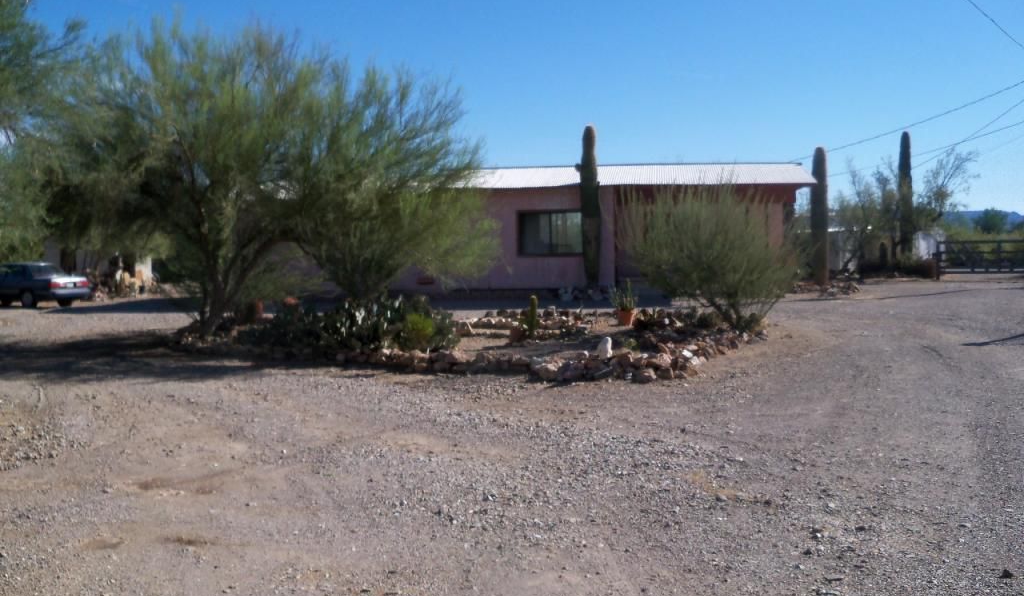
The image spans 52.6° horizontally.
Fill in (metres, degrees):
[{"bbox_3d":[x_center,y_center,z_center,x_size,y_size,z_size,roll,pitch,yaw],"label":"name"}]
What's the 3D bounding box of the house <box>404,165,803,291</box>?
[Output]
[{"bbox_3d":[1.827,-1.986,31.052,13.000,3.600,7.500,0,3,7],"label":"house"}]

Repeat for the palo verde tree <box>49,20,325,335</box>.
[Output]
[{"bbox_3d":[-5.451,-2.003,17.111,4.600,5.250,4.600,-1,3,0],"label":"palo verde tree"}]

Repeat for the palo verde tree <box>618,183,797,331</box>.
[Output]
[{"bbox_3d":[3.286,-0.720,17.389,3.000,2.500,2.900,-1,3,0],"label":"palo verde tree"}]

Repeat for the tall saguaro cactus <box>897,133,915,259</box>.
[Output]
[{"bbox_3d":[15.626,-3.671,40.865,0.550,5.600,0.550,-1,3,0],"label":"tall saguaro cactus"}]

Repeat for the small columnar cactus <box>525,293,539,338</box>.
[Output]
[{"bbox_3d":[0.316,0.234,16.941,0.200,0.700,0.200,-1,3,0],"label":"small columnar cactus"}]

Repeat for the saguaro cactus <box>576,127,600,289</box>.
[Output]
[{"bbox_3d":[1.957,-2.232,26.116,0.560,4.250,0.540,-1,3,0],"label":"saguaro cactus"}]

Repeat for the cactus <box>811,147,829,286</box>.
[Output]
[{"bbox_3d":[9.214,-2.446,30.916,0.500,4.200,0.500,-1,3,0],"label":"cactus"}]

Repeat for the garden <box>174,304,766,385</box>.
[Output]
[{"bbox_3d":[-0.496,0.439,16.552,9.600,0.450,9.000,-1,3,0],"label":"garden"}]

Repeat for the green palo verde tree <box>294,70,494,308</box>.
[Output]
[{"bbox_3d":[-2.279,-1.913,19.421,4.200,4.750,4.200,-1,3,0],"label":"green palo verde tree"}]

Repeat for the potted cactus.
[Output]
[{"bbox_3d":[2.058,0.074,19.036,0.480,0.850,0.480,-1,3,0],"label":"potted cactus"}]

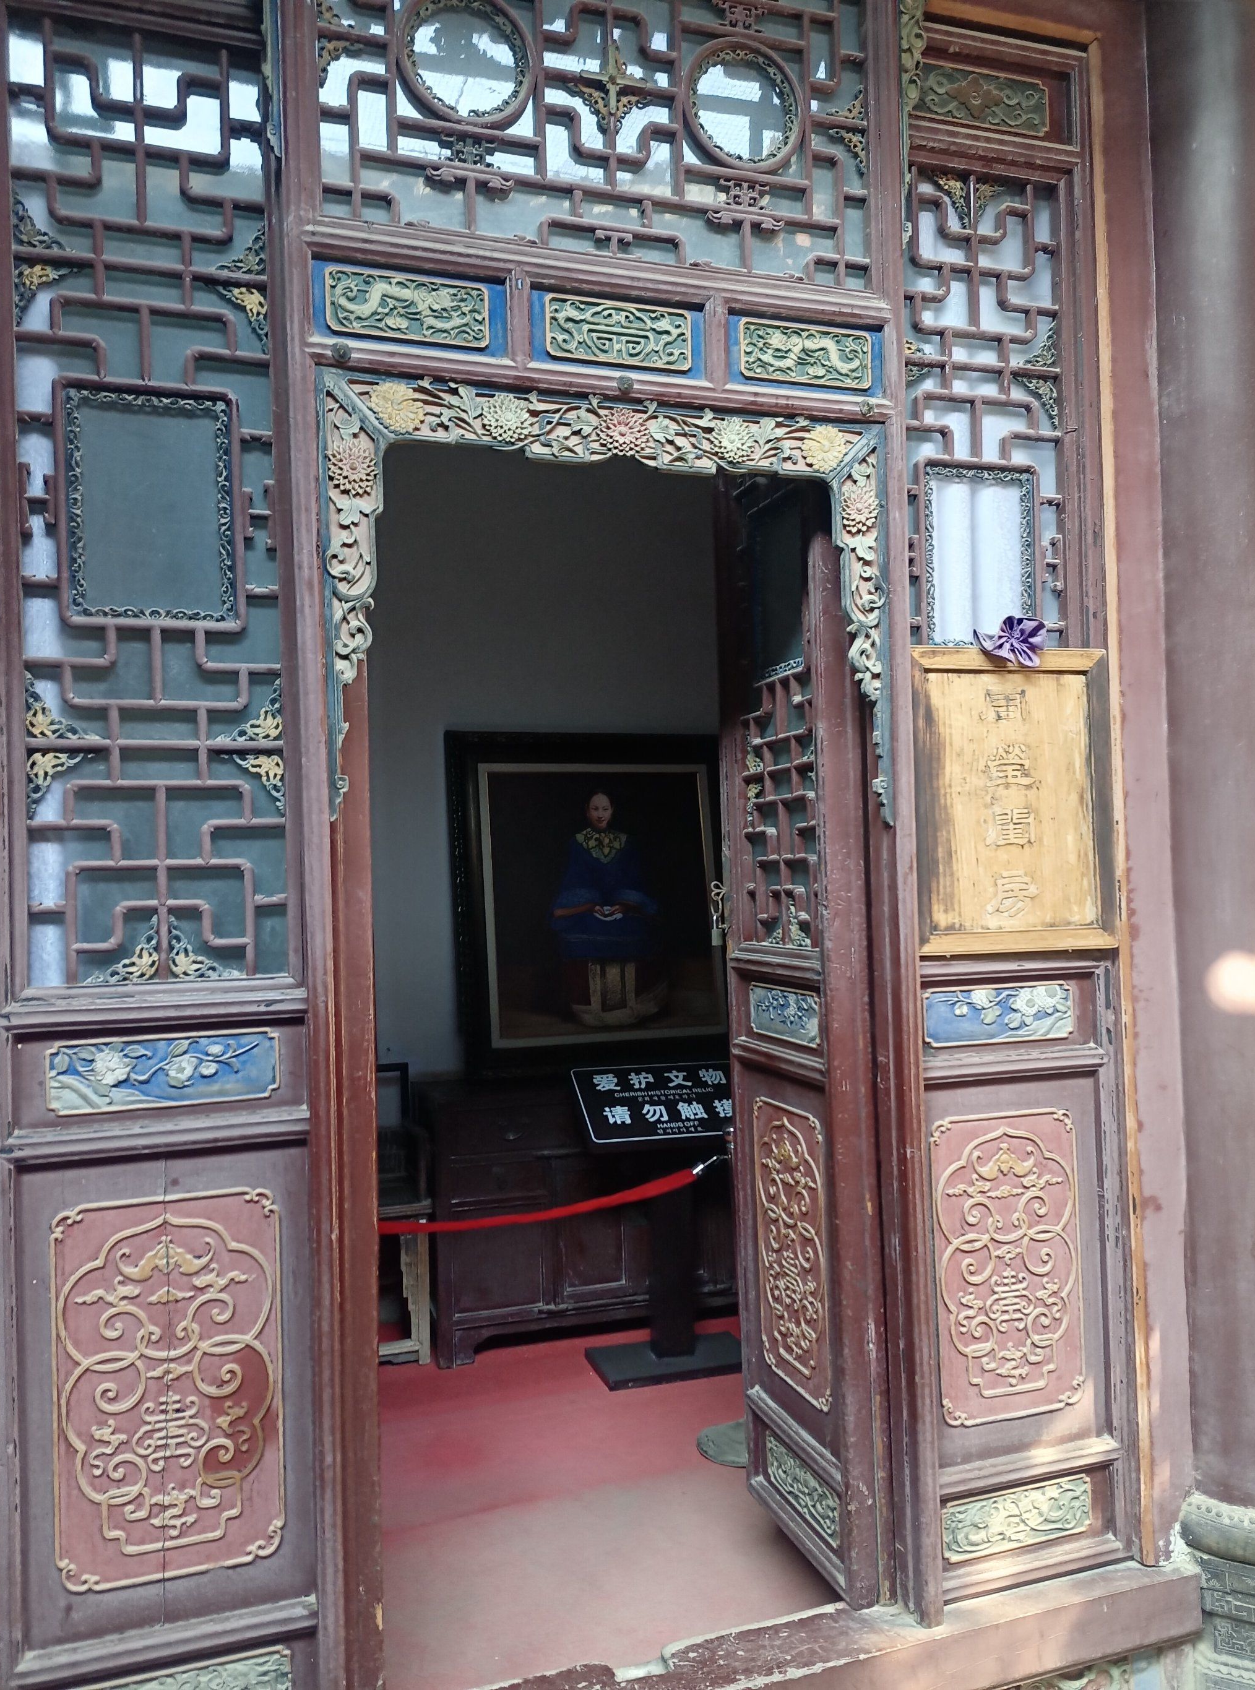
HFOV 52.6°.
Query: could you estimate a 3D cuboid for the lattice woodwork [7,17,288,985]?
[{"bbox_3d":[-0.729,-0.524,1.937,0.375,1.461,0.041,-1,-2,-18],"label":"lattice woodwork"}]

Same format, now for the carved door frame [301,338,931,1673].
[{"bbox_3d":[0.003,0.294,2.161,1.062,2.187,0.133,-1,-2,-18],"label":"carved door frame"}]

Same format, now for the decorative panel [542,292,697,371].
[{"bbox_3d":[-0.017,-0.913,2.279,0.276,0.109,0.030,-1,-1,-19],"label":"decorative panel"}]

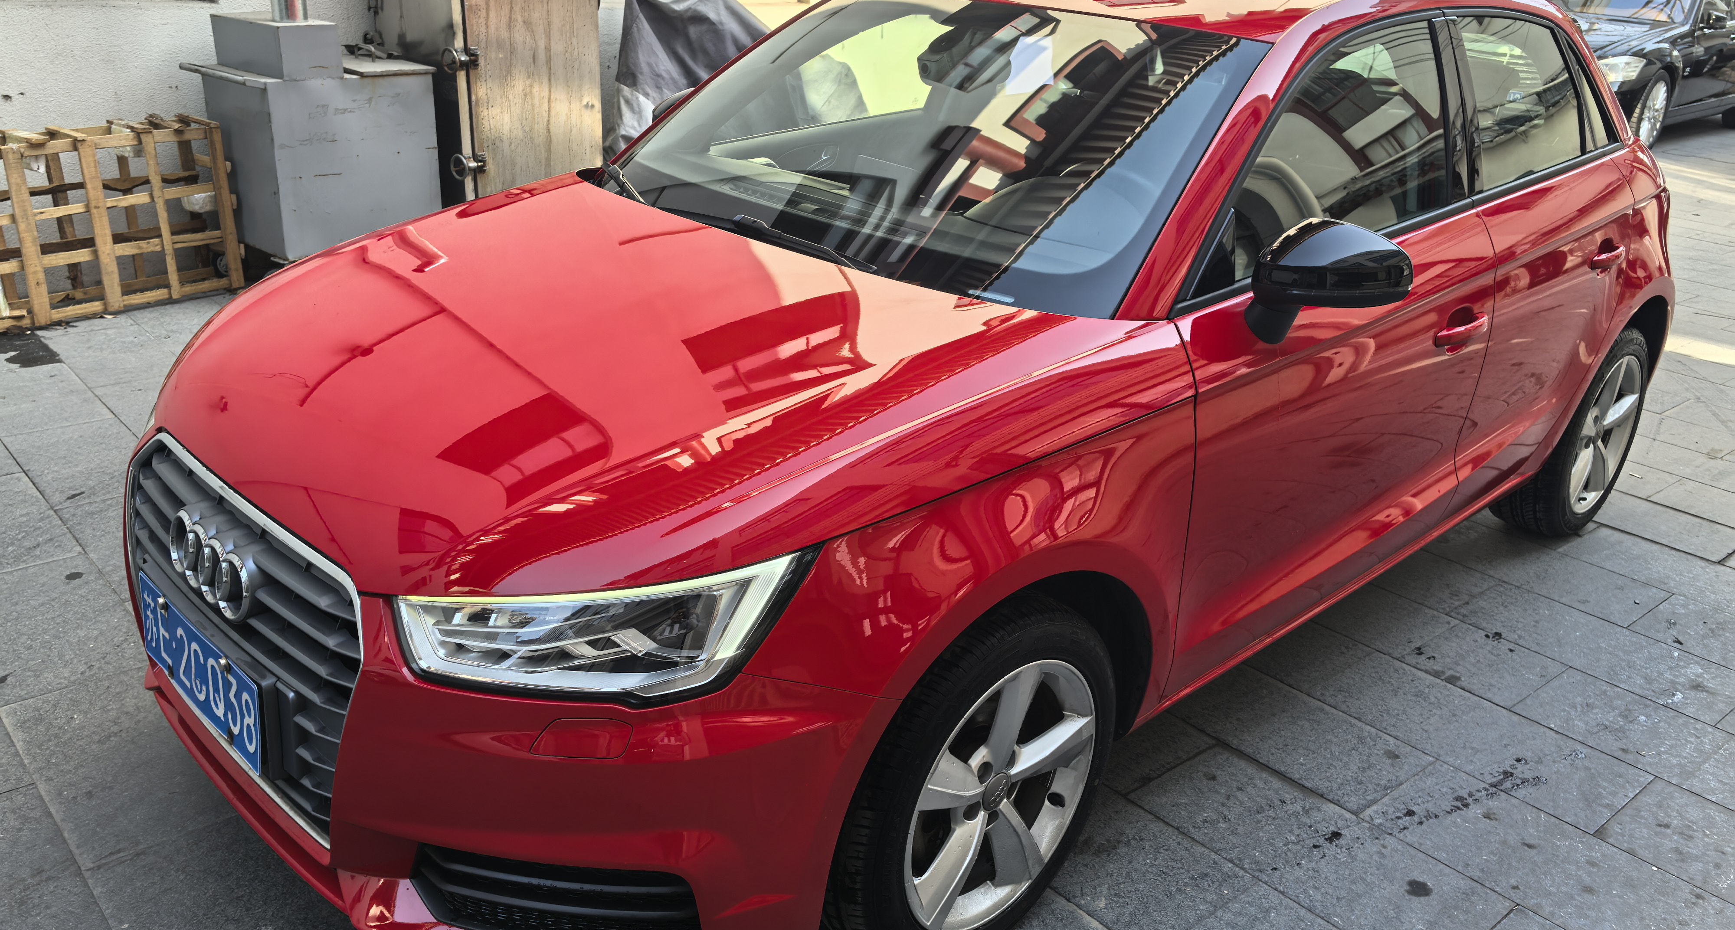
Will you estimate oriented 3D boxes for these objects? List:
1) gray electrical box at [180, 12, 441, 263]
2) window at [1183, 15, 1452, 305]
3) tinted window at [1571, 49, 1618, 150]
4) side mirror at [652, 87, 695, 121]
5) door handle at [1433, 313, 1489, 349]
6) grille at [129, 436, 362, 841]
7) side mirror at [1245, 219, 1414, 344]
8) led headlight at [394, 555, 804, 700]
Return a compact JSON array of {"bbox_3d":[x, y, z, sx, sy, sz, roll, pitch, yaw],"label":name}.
[{"bbox_3d":[-2.311,-1.403,5.637,0.680,0.870,0.820,16,26,31],"label":"gray electrical box"},{"bbox_3d":[0.796,-0.566,2.353,1.000,0.420,0.060,-18,5,-41],"label":"window"},{"bbox_3d":[1.673,-0.842,3.140,0.040,0.230,0.190,-10,6,42],"label":"tinted window"},{"bbox_3d":[-0.492,-0.804,3.292,0.180,0.195,0.205,-18,29,-41],"label":"side mirror"},{"bbox_3d":[1.142,-0.269,2.611,0.220,0.048,0.055,-18,29,-41],"label":"door handle"},{"bbox_3d":[-0.924,0.245,1.973,0.120,0.445,0.720,-9,24,-44],"label":"grille"},{"bbox_3d":[0.726,-0.286,2.132,0.180,0.195,0.205,-18,29,-41],"label":"side mirror"},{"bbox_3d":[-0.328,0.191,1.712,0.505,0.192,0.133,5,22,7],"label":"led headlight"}]

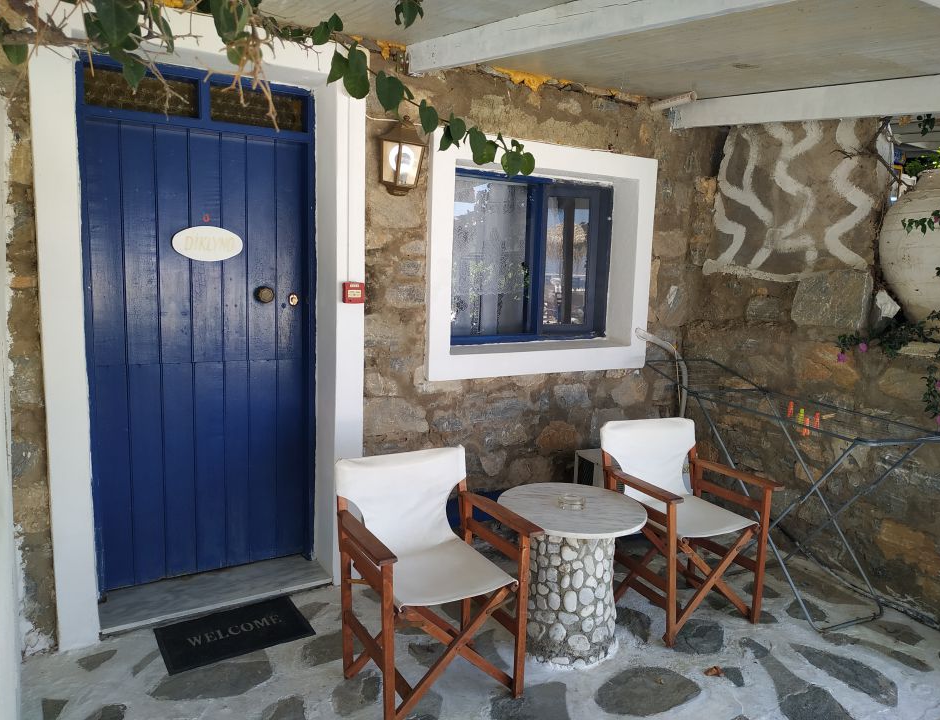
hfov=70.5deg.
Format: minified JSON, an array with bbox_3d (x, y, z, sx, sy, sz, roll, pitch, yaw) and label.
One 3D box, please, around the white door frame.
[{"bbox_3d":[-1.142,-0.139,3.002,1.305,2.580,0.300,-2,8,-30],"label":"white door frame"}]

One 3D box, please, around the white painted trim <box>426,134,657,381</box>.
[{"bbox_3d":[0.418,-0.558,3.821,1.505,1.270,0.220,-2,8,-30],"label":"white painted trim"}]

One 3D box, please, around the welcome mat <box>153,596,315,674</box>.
[{"bbox_3d":[-1.016,1.172,2.884,0.585,0.012,0.390,-3,8,-33],"label":"welcome mat"}]

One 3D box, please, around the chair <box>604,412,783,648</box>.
[{"bbox_3d":[0.996,0.772,3.150,0.590,0.860,0.540,-2,7,-26],"label":"chair"}]

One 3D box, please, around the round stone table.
[{"bbox_3d":[0.424,0.924,2.905,0.648,0.585,0.648,2,7,0],"label":"round stone table"}]

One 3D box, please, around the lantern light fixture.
[{"bbox_3d":[-0.326,-0.973,3.190,0.215,0.355,0.150,-2,8,-30],"label":"lantern light fixture"}]

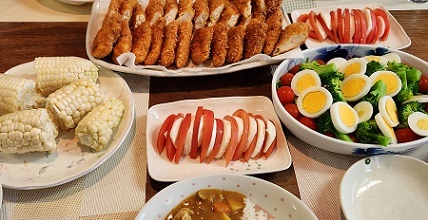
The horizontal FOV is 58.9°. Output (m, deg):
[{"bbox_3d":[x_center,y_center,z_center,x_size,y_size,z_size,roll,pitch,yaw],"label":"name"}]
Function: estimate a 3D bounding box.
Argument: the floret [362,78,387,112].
[{"bbox_3d":[0.197,-0.018,0.470,0.042,0.031,0.031,-34,44,1],"label":"floret"}]

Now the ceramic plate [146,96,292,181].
[{"bbox_3d":[0.003,0.037,0.465,0.163,0.022,0.111,-5,51,-6],"label":"ceramic plate"}]

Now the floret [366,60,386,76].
[{"bbox_3d":[0.241,-0.062,0.562,0.033,0.030,0.034,1,53,-3],"label":"floret"}]

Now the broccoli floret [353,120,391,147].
[{"bbox_3d":[0.183,0.026,0.441,0.044,0.034,0.034,32,56,10],"label":"broccoli floret"}]

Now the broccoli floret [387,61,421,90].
[{"bbox_3d":[0.278,-0.051,0.556,0.043,0.036,0.042,-3,53,-6],"label":"broccoli floret"}]

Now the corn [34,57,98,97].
[{"bbox_3d":[-0.192,-0.046,0.493,0.078,0.047,0.047,6,51,2],"label":"corn"}]

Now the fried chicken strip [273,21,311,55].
[{"bbox_3d":[0.125,-0.115,0.609,0.076,0.028,0.030,-38,63,-12],"label":"fried chicken strip"}]

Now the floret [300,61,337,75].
[{"bbox_3d":[0.139,-0.052,0.500,0.050,0.033,0.033,5,51,-6],"label":"floret"}]

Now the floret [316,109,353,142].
[{"bbox_3d":[0.160,0.021,0.502,0.034,0.033,0.046,-34,62,-25],"label":"floret"}]

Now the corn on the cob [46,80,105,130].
[{"bbox_3d":[-0.167,-0.008,0.456,0.060,0.046,0.046,-35,60,-26],"label":"corn on the cob"}]

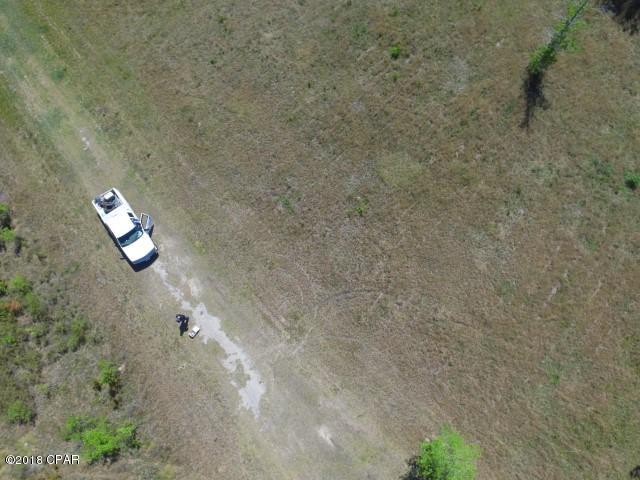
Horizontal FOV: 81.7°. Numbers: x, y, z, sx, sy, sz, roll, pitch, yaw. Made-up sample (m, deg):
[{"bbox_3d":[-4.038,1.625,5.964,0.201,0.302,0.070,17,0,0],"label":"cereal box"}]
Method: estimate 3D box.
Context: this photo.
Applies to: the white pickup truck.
[{"bbox_3d":[-13.147,-0.945,24.868,1.860,1.740,5.420,-36,80,-8],"label":"white pickup truck"}]

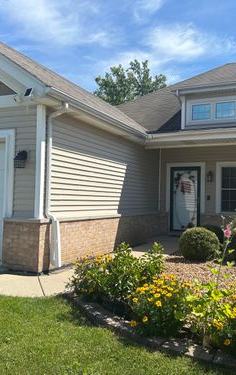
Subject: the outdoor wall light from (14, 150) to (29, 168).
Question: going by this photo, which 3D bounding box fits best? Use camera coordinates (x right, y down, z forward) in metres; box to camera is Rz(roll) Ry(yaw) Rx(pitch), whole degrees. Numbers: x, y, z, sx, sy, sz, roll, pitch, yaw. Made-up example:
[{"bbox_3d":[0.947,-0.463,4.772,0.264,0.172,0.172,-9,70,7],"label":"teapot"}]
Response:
[{"bbox_3d":[-1.642,-0.472,6.284,0.180,0.310,0.190,0,-2,24],"label":"outdoor wall light"}]

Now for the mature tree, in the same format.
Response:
[{"bbox_3d":[1.008,-3.622,28.129,6.500,11.670,6.500,1,-2,0],"label":"mature tree"}]

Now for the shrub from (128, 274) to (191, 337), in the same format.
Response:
[{"bbox_3d":[0.412,1.122,3.729,0.600,0.520,0.550,1,-2,0],"label":"shrub"}]

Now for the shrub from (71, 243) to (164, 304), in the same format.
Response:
[{"bbox_3d":[-0.006,1.054,4.880,1.200,0.680,0.950,1,-2,0],"label":"shrub"}]

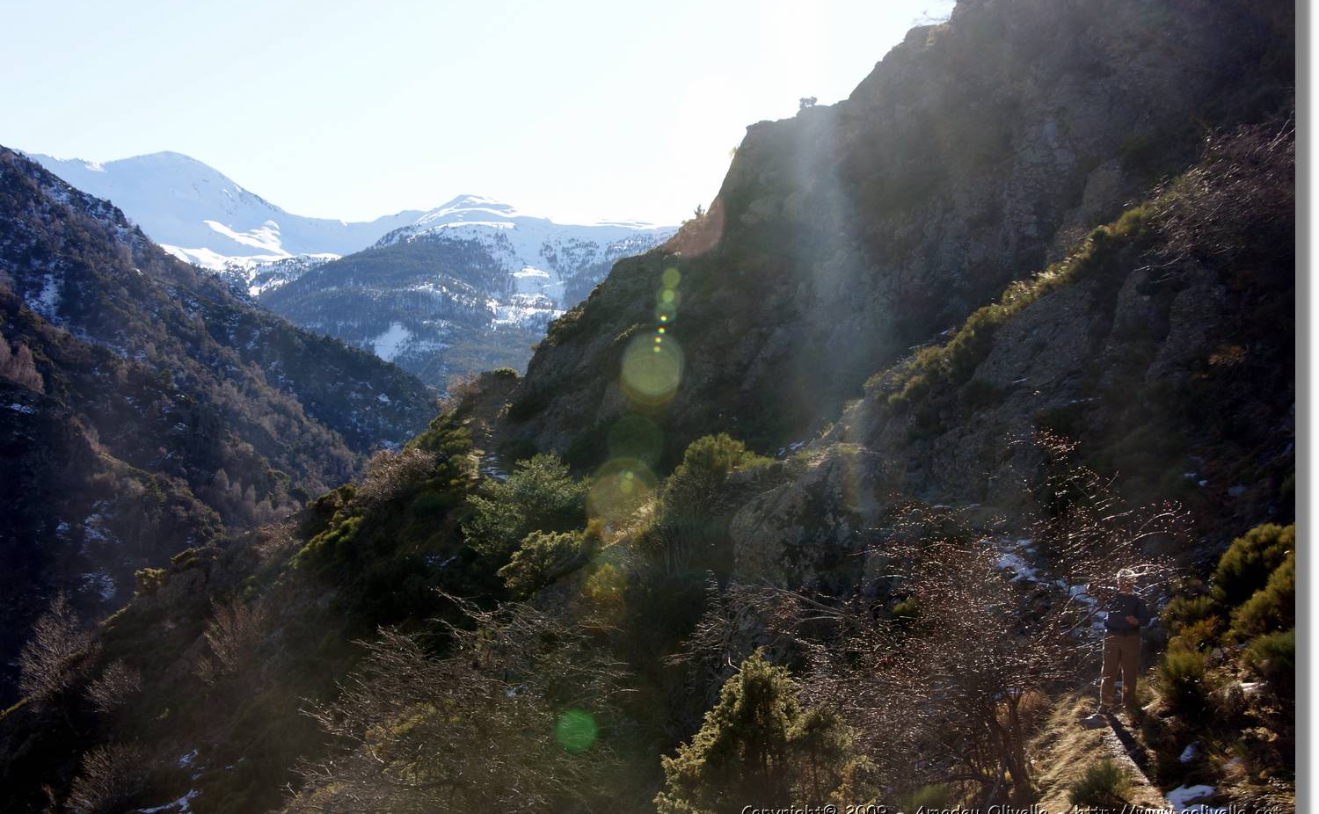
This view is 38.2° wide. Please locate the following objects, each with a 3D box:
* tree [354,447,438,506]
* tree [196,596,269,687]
[{"bbox_3d":[-10.642,2.792,77.000,3.350,2.400,3.000,0,2,0],"label":"tree"},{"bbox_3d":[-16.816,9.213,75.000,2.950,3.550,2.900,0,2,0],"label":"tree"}]

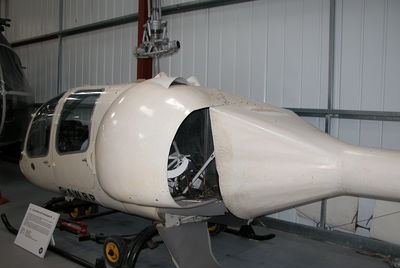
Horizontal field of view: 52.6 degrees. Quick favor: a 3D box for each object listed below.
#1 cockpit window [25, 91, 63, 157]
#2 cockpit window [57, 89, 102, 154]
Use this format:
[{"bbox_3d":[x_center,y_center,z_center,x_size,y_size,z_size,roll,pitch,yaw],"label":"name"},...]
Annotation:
[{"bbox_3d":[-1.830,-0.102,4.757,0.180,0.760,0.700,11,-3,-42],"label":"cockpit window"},{"bbox_3d":[-1.242,-0.127,4.159,0.600,0.670,0.150,5,-4,42],"label":"cockpit window"}]

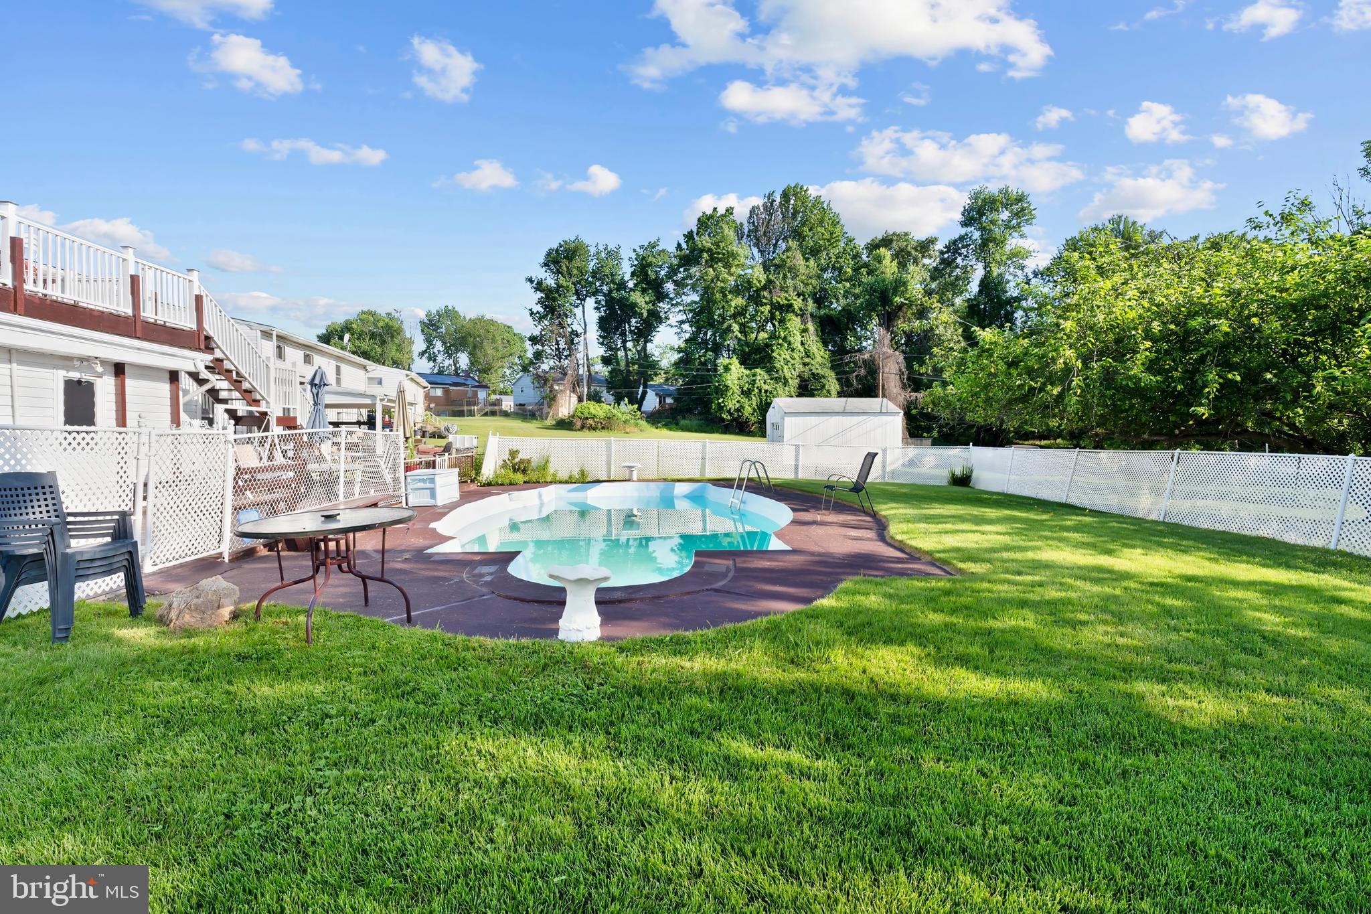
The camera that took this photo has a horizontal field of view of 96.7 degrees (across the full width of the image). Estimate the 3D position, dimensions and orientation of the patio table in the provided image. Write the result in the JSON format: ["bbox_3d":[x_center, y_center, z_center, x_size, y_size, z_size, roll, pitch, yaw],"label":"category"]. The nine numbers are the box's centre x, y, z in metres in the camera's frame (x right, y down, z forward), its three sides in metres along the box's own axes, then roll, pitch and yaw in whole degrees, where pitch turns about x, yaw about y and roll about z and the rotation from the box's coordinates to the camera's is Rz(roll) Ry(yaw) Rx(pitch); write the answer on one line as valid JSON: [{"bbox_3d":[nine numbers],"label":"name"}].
[{"bbox_3d":[-2.376,0.774,4.133,1.070,0.710,1.070,-1,3,0],"label":"patio table"}]

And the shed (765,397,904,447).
[{"bbox_3d":[6.680,-1.220,27.930,5.200,2.950,3.500,0,2,-5],"label":"shed"}]

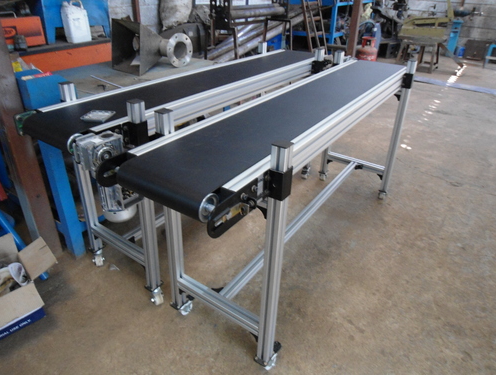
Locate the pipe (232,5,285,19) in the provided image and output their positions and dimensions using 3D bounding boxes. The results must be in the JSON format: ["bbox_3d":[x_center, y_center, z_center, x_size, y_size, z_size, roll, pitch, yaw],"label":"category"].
[{"bbox_3d":[0.120,-2.167,4.643,0.088,0.088,1.120,21,34,30],"label":"pipe"}]

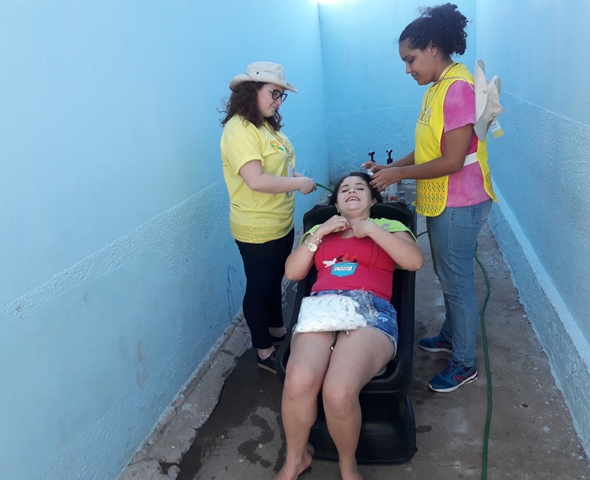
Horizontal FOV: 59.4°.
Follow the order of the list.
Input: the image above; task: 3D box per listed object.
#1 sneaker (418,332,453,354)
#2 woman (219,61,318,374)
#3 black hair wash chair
[{"bbox_3d":[0.823,0.549,2.861,0.262,0.106,0.098,0,19,15],"label":"sneaker"},{"bbox_3d":[-0.077,-0.083,2.682,0.470,1.580,0.460,2,19,21],"label":"woman"},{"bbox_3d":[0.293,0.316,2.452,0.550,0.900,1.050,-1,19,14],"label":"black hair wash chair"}]

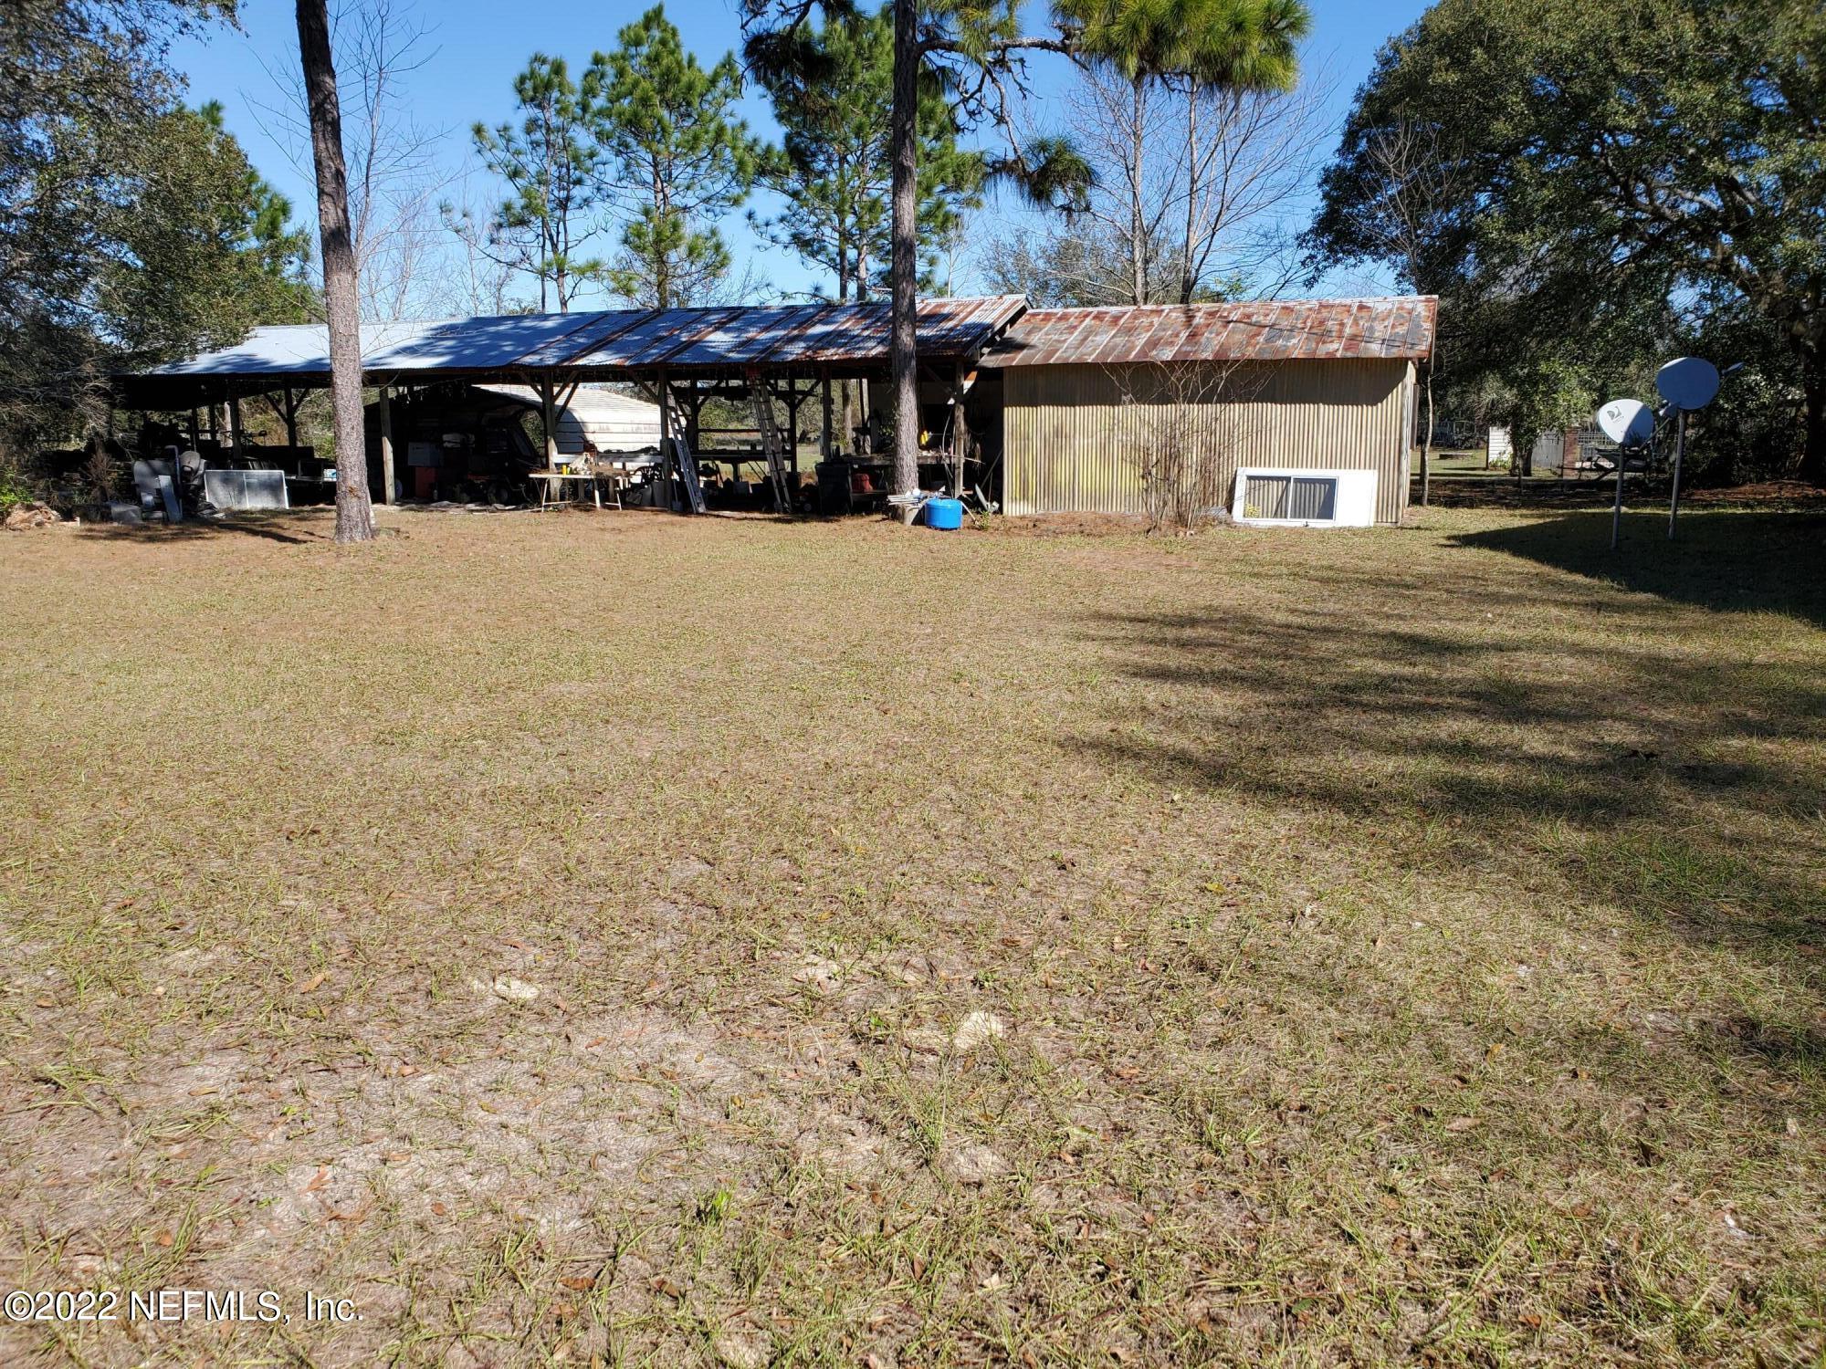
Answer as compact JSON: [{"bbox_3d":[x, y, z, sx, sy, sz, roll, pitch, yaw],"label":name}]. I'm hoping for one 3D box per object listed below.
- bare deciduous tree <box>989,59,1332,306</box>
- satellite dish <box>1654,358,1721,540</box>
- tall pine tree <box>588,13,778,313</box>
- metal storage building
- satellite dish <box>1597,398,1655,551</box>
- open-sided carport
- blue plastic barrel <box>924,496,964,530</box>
[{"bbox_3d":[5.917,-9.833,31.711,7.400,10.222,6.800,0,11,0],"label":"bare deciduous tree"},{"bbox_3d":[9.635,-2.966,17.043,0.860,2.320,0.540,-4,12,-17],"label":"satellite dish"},{"bbox_3d":[-5.968,-10.918,34.537,4.800,11.454,4.600,0,11,0],"label":"tall pine tree"},{"bbox_3d":[5.200,-4.688,23.239,6.689,3.389,5.688,4,12,21],"label":"metal storage building"},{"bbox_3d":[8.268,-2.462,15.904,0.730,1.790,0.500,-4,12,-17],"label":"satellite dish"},{"bbox_3d":[-6.735,-5.530,27.410,18.678,3.630,5.370,4,12,21],"label":"open-sided carport"},{"bbox_3d":[0.456,-2.515,19.958,0.550,0.460,0.550,0,11,0],"label":"blue plastic barrel"}]

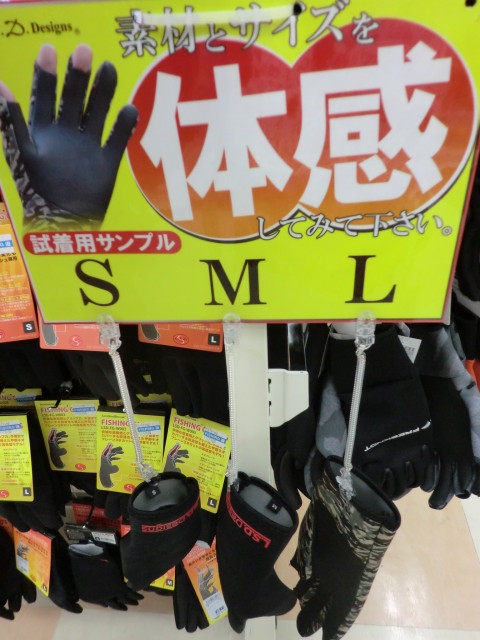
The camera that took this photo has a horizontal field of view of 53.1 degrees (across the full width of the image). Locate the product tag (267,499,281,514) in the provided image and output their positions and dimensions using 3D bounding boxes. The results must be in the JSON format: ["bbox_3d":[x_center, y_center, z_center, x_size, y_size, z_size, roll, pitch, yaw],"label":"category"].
[{"bbox_3d":[0.036,0.196,0.505,0.013,0.013,0.002,30,28,20],"label":"product tag"}]

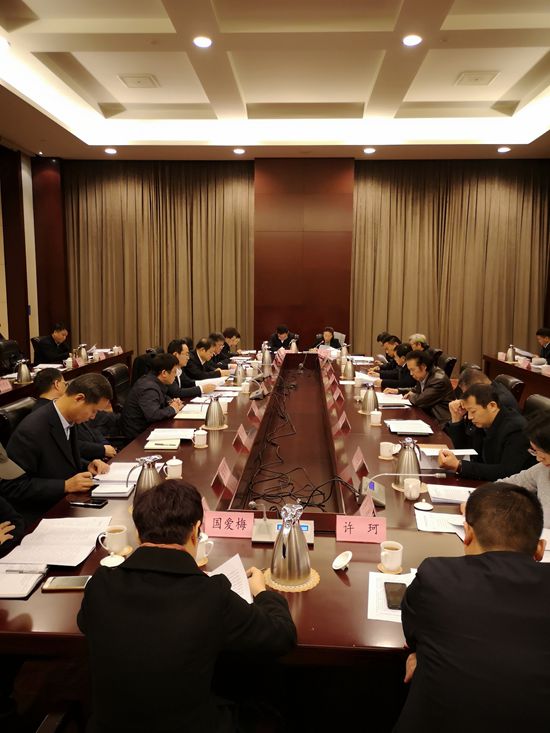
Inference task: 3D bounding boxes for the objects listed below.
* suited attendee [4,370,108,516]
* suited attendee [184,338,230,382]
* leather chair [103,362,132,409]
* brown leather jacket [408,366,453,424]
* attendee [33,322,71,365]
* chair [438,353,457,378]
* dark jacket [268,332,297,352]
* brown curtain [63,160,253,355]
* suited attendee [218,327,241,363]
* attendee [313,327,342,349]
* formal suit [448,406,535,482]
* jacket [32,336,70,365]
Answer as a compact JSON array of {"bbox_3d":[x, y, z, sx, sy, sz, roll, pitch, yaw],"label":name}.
[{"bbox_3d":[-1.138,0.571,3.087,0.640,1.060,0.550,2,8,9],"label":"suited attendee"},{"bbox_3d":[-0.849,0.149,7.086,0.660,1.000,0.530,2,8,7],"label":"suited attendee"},{"bbox_3d":[-1.212,0.492,5.061,0.620,1.080,0.620,2,8,8],"label":"leather chair"},{"bbox_3d":[1.441,0.308,5.364,0.520,0.580,0.520,0,8,-7],"label":"brown leather jacket"},{"bbox_3d":[-3.495,-0.073,9.056,0.700,1.220,0.540,1,7,9],"label":"attendee"},{"bbox_3d":[1.602,0.446,5.983,0.660,1.120,0.620,0,7,3],"label":"chair"},{"bbox_3d":[0.122,-0.370,10.648,0.550,0.620,0.420,0,7,3],"label":"dark jacket"},{"bbox_3d":[-2.393,-1.939,11.787,3.950,4.360,0.200,0,7,3],"label":"brown curtain"},{"bbox_3d":[-0.803,-0.070,9.422,0.700,1.170,0.540,1,7,6],"label":"suited attendee"},{"bbox_3d":[0.961,-0.215,10.625,0.530,1.150,0.650,0,7,3],"label":"attendee"},{"bbox_3d":[1.305,0.556,3.498,0.520,0.620,0.570,-1,7,-4],"label":"formal suit"},{"bbox_3d":[-3.200,-0.201,8.332,0.510,0.600,0.520,2,8,13],"label":"jacket"}]

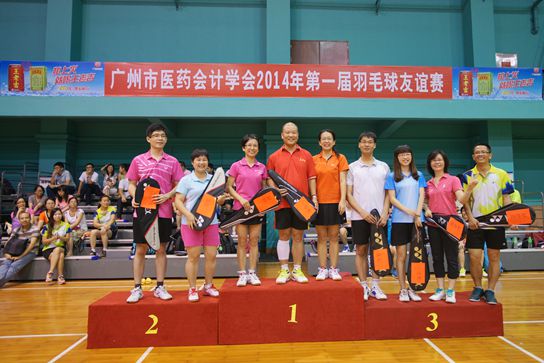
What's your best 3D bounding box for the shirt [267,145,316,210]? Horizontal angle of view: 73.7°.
[{"bbox_3d":[0.217,-0.041,4.040,0.540,0.720,0.290,-1,-4,2],"label":"shirt"}]

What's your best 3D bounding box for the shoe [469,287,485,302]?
[{"bbox_3d":[2.176,1.192,3.855,0.105,0.115,0.280,-4,-5,44],"label":"shoe"}]

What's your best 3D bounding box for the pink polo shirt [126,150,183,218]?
[{"bbox_3d":[-1.228,0.031,3.800,0.540,0.700,0.280,0,-4,-18],"label":"pink polo shirt"}]

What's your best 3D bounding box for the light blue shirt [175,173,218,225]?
[{"bbox_3d":[-0.755,0.179,3.830,0.460,0.560,0.280,0,-4,-8],"label":"light blue shirt"}]

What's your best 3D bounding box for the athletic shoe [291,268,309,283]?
[{"bbox_3d":[0.311,1.032,3.986,0.105,0.115,0.290,1,-4,-24],"label":"athletic shoe"}]

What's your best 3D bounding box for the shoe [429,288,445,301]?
[{"bbox_3d":[1.772,1.204,3.893,0.250,0.100,0.093,3,-5,-44],"label":"shoe"}]

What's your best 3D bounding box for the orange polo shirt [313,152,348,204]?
[{"bbox_3d":[0.652,-0.034,4.080,0.420,0.580,0.260,-1,-4,8],"label":"orange polo shirt"}]

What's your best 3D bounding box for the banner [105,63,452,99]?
[{"bbox_3d":[0.281,-2.569,9.300,8.923,0.859,0.030,0,-4,-3],"label":"banner"}]

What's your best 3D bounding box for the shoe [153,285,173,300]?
[{"bbox_3d":[-1.117,1.133,3.709,0.290,0.115,0.105,-5,-5,44],"label":"shoe"}]

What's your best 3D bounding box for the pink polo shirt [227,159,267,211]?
[{"bbox_3d":[-0.256,0.036,3.950,0.430,0.570,0.250,0,-4,-11],"label":"pink polo shirt"}]

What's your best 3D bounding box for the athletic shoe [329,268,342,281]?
[{"bbox_3d":[0.712,1.039,4.066,0.095,0.100,0.255,0,-4,-12],"label":"athletic shoe"}]

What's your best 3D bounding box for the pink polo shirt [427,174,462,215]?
[{"bbox_3d":[1.860,0.149,3.910,0.410,0.490,0.270,-2,-4,28],"label":"pink polo shirt"}]

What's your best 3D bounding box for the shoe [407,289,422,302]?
[{"bbox_3d":[1.515,1.199,3.854,0.095,0.100,0.255,-1,-4,-1],"label":"shoe"}]

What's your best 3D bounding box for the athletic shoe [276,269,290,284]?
[{"bbox_3d":[0.127,1.020,3.932,0.105,0.115,0.285,-2,-4,18],"label":"athletic shoe"}]

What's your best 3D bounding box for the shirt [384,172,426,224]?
[{"bbox_3d":[1.437,0.172,3.890,0.430,0.550,0.260,-2,-4,19],"label":"shirt"}]

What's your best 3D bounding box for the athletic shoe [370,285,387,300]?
[{"bbox_3d":[1.174,1.204,3.986,0.105,0.120,0.285,1,-4,-14],"label":"athletic shoe"}]

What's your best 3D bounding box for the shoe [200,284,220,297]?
[{"bbox_3d":[-0.635,1.139,3.800,0.095,0.100,0.255,3,-5,-43],"label":"shoe"}]

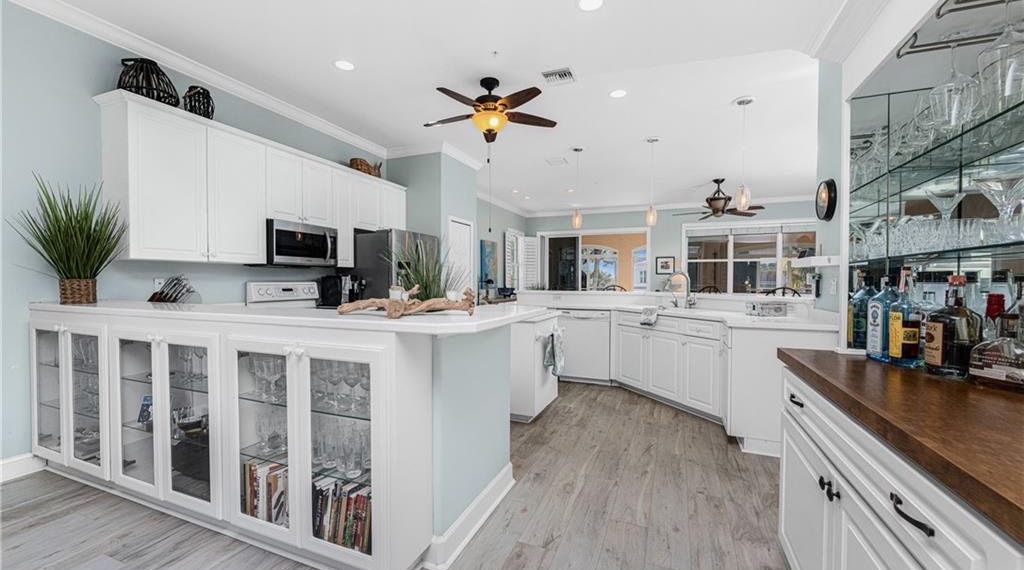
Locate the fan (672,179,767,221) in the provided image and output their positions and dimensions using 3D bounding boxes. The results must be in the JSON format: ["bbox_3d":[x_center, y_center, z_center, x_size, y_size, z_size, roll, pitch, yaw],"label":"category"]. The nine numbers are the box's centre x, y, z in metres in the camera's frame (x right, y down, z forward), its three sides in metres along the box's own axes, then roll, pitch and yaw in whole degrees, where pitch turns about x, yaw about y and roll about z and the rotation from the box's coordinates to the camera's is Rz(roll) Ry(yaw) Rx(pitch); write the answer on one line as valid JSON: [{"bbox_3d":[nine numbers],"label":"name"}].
[{"bbox_3d":[3.504,-1.479,6.766,1.500,0.660,1.500,0,1,22],"label":"fan"}]

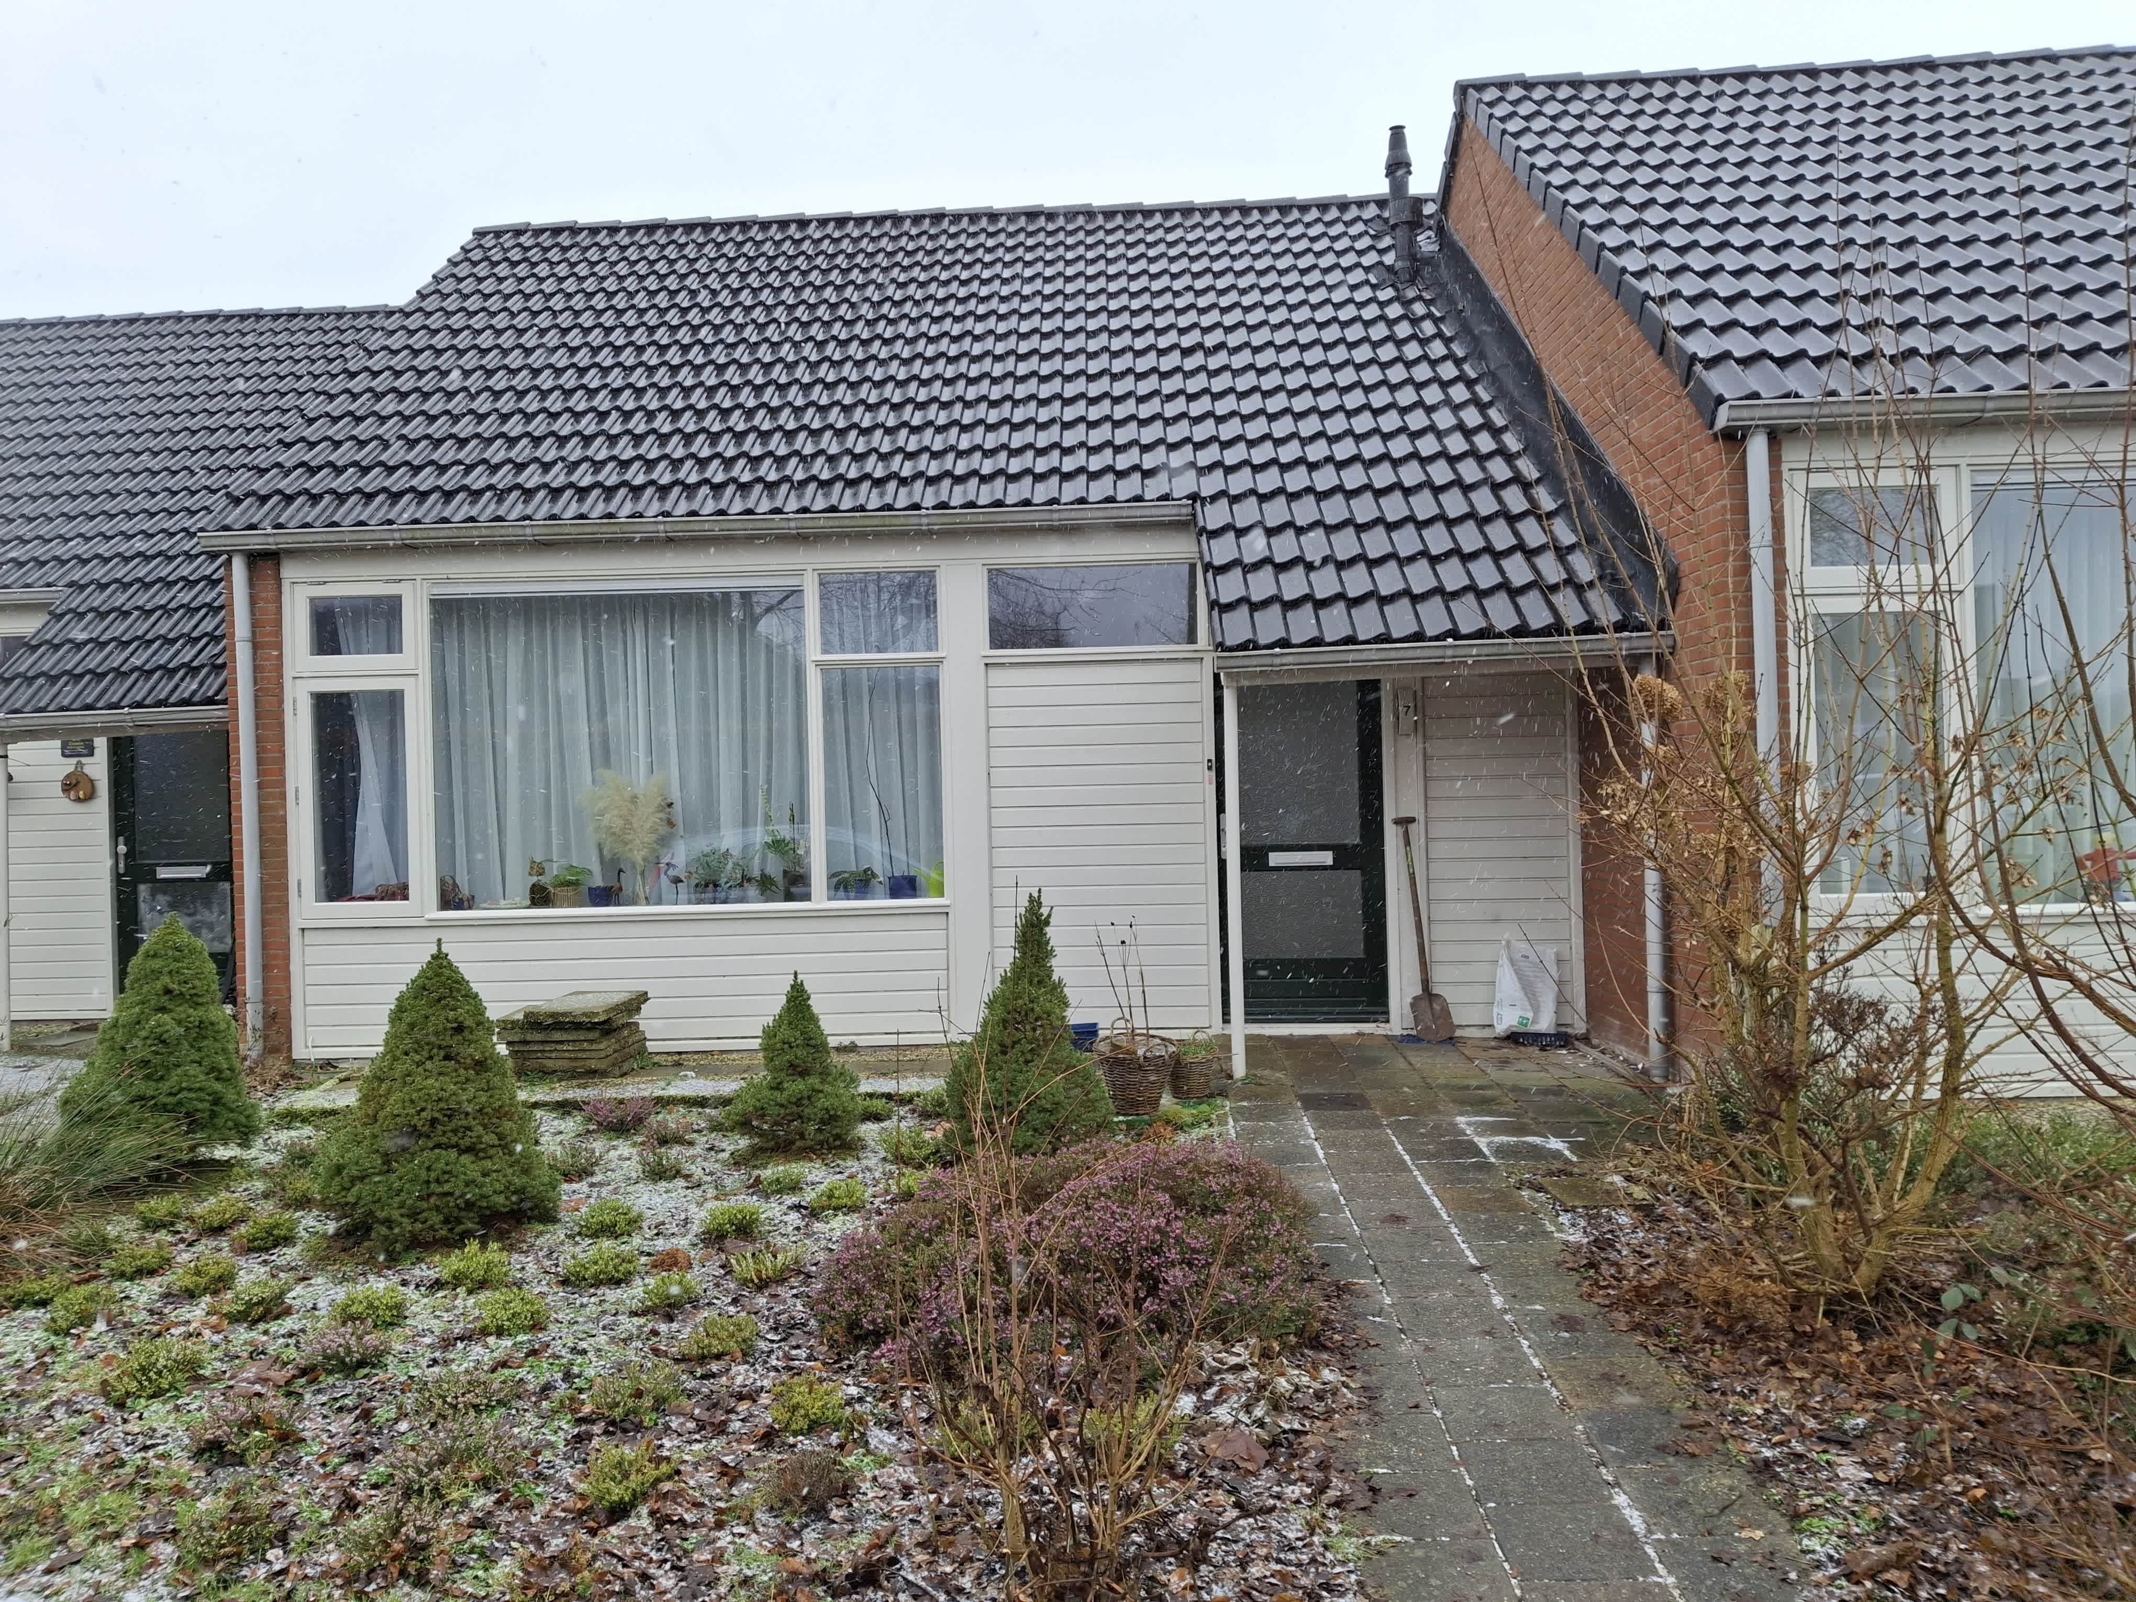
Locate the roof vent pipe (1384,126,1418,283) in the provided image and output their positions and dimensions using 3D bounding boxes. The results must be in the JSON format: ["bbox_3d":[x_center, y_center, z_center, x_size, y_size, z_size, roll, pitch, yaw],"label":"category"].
[{"bbox_3d":[2.278,-4.077,10.527,0.190,1.054,0.190,-1,1,3],"label":"roof vent pipe"}]

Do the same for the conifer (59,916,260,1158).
[{"bbox_3d":[-4.109,1.001,6.944,0.768,0.987,0.768,-1,1,3],"label":"conifer"}]

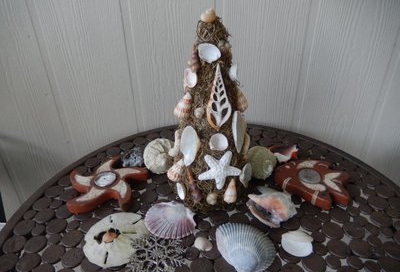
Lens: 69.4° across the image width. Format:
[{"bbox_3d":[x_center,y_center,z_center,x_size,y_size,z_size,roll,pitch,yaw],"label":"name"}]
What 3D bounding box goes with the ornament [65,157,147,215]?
[{"bbox_3d":[-0.176,0.090,0.556,0.152,0.023,0.140,-2,31,0],"label":"ornament"}]

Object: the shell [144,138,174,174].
[{"bbox_3d":[-0.081,0.041,0.590,0.067,0.064,0.056,-2,31,0],"label":"shell"}]

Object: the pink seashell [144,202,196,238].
[{"bbox_3d":[-0.045,0.122,0.442,0.079,0.022,0.069,-1,31,0],"label":"pink seashell"}]

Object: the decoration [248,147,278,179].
[{"bbox_3d":[0.111,0.049,0.523,0.055,0.055,0.050,-18,35,-25],"label":"decoration"}]

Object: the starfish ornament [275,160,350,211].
[{"bbox_3d":[0.191,0.079,0.499,0.119,0.025,0.100,10,33,17],"label":"starfish ornament"}]

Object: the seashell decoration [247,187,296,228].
[{"bbox_3d":[0.119,0.112,0.481,0.083,0.046,0.056,13,34,23],"label":"seashell decoration"}]

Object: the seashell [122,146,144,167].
[{"bbox_3d":[-0.144,0.043,0.621,0.046,0.035,0.042,-2,31,0],"label":"seashell"}]

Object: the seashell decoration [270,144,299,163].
[{"bbox_3d":[0.163,0.035,0.567,0.060,0.032,0.044,-1,31,0],"label":"seashell decoration"}]

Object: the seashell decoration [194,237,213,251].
[{"bbox_3d":[0.005,0.149,0.405,0.026,0.012,0.021,-1,31,0],"label":"seashell decoration"}]

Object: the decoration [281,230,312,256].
[{"bbox_3d":[0.137,0.146,0.402,0.043,0.016,0.041,-1,31,0],"label":"decoration"}]

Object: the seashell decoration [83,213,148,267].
[{"bbox_3d":[-0.118,0.147,0.414,0.091,0.012,0.087,-1,31,0],"label":"seashell decoration"}]

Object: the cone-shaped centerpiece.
[{"bbox_3d":[0.013,-0.040,0.473,0.148,0.320,0.142,-2,31,0],"label":"cone-shaped centerpiece"}]

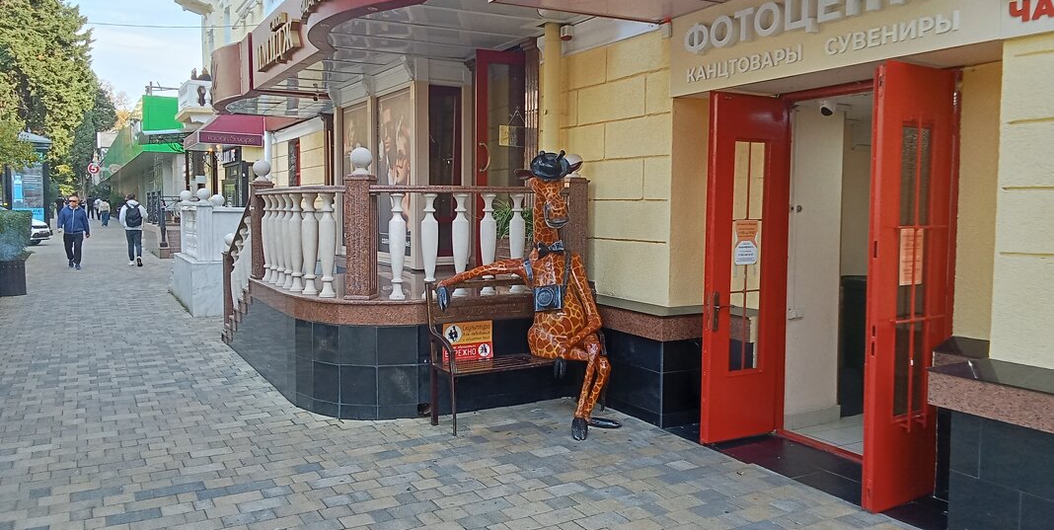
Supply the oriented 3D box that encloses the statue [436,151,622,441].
[{"bbox_3d":[0.032,0.176,5.957,1.300,1.960,0.800,-2,5,-24],"label":"statue"}]

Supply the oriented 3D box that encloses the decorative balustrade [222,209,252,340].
[{"bbox_3d":[-3.024,0.122,9.049,0.250,1.580,1.850,-2,5,-28],"label":"decorative balustrade"}]

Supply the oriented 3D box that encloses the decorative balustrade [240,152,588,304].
[{"bbox_3d":[-1.108,-0.396,7.556,2.250,1.140,2.650,-2,5,-28],"label":"decorative balustrade"}]

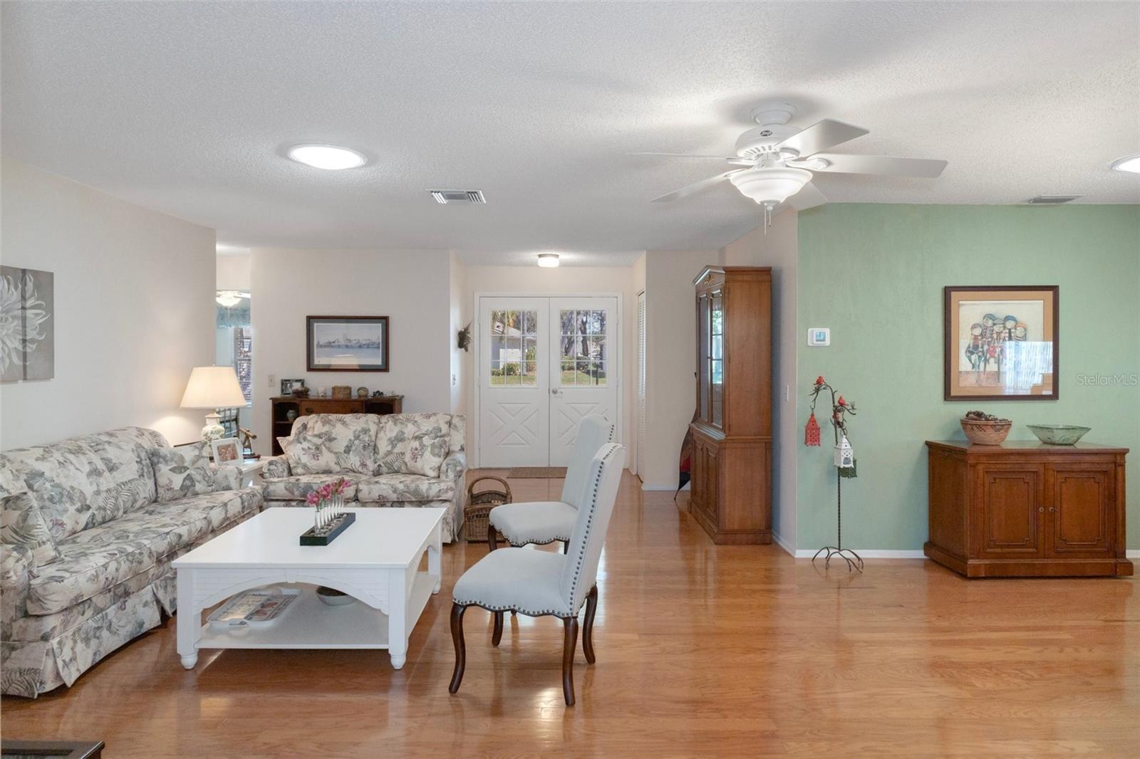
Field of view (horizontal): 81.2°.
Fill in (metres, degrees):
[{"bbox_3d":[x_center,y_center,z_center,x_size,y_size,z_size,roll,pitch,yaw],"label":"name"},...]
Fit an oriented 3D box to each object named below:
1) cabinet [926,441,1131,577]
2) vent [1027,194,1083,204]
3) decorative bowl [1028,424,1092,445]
[{"bbox_3d":[2.943,0.815,4.290,1.010,0.775,0.440,0,2,-1],"label":"cabinet"},{"bbox_3d":[3.140,-1.166,4.310,0.290,0.030,0.210,0,2,-1],"label":"vent"},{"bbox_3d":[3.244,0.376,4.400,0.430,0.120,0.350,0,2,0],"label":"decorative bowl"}]

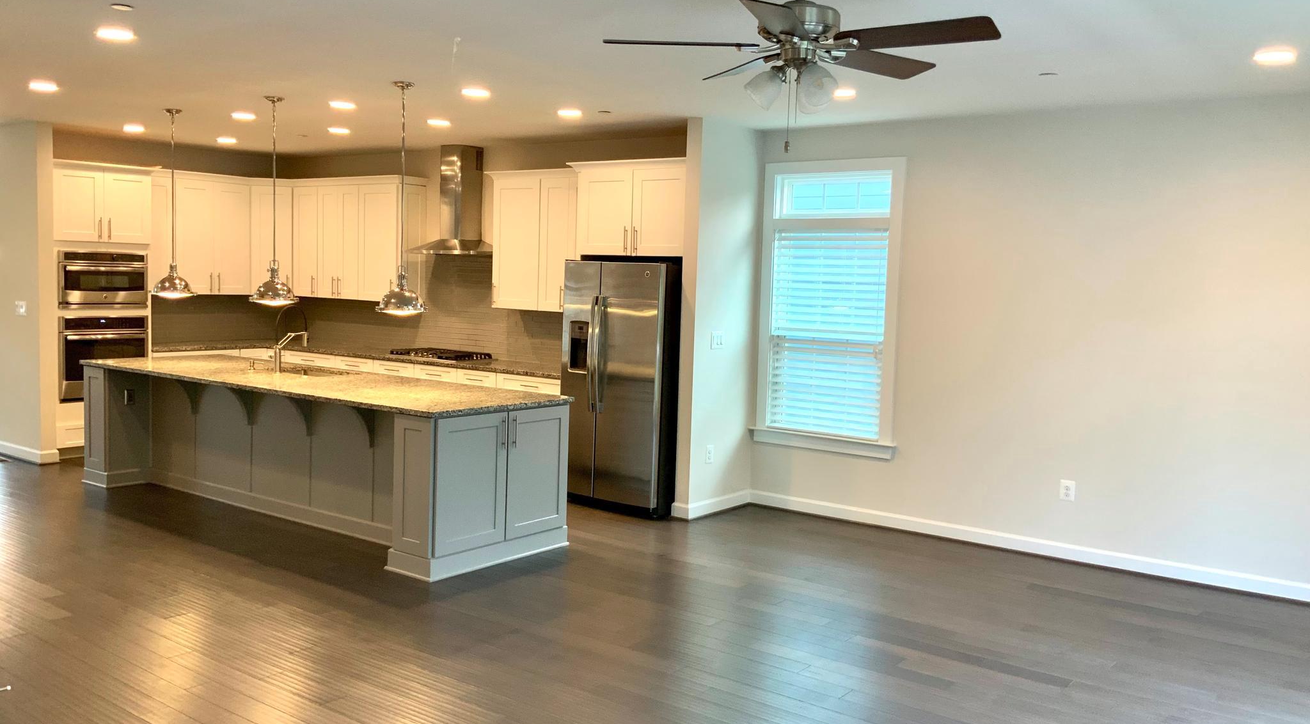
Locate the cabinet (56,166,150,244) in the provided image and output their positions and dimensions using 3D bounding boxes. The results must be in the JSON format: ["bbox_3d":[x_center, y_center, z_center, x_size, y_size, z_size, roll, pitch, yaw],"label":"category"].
[{"bbox_3d":[-4.843,-1.342,9.370,0.640,0.653,0.820,5,5,37],"label":"cabinet"}]

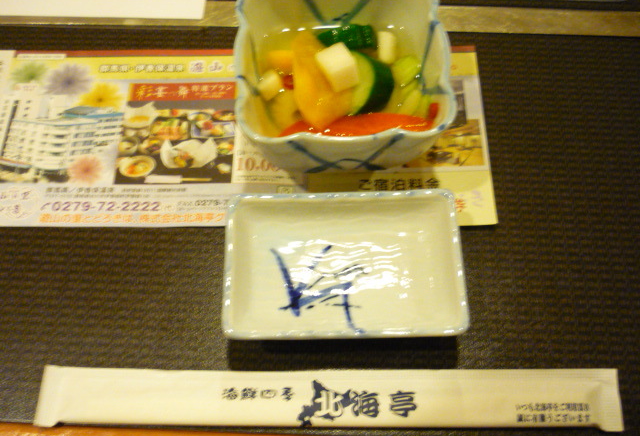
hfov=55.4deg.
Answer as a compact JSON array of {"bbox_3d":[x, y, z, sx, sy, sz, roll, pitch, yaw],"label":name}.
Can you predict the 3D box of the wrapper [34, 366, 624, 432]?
[{"bbox_3d":[0.004,0.076,0.260,0.247,0.008,0.025,0,67,0],"label":"wrapper"}]

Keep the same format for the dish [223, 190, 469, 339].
[{"bbox_3d":[0.011,0.023,0.275,0.101,0.023,0.066,-1,67,0],"label":"dish"}]

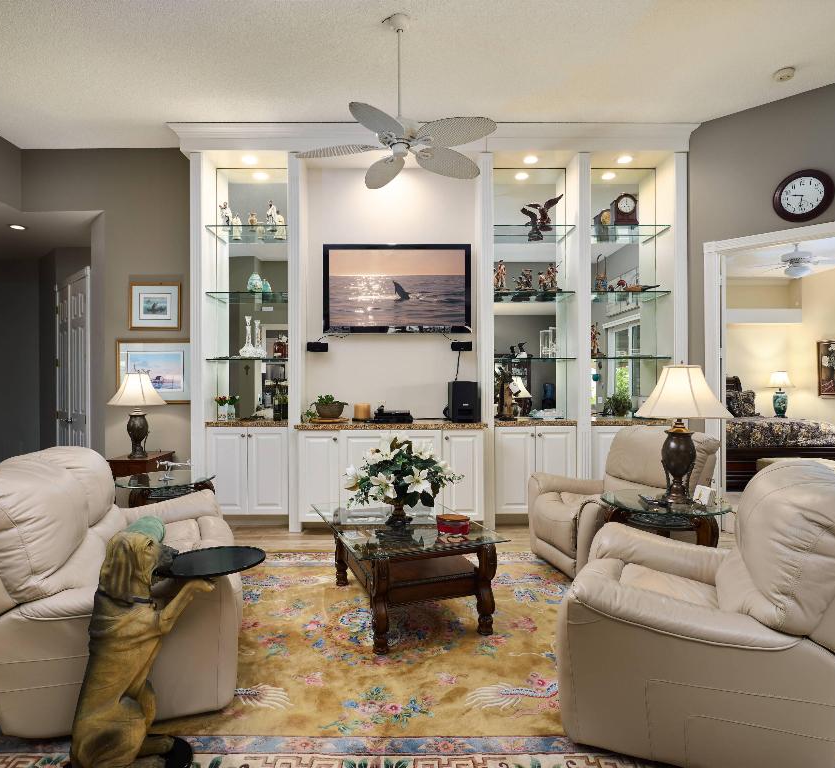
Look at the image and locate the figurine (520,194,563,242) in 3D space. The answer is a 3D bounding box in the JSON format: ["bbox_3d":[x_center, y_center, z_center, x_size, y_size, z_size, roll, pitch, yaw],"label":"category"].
[{"bbox_3d":[1.165,-1.570,4.890,0.340,0.345,0.210,0,0,37],"label":"figurine"}]

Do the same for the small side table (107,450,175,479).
[{"bbox_3d":[-2.376,0.957,4.620,0.350,0.660,0.540,0,0,0],"label":"small side table"}]

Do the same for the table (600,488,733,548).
[{"bbox_3d":[1.340,0.975,2.940,0.680,0.650,0.680,0,0,34],"label":"table"}]

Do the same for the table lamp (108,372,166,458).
[{"bbox_3d":[-2.475,0.272,4.720,0.515,0.740,0.515,0,0,0],"label":"table lamp"}]

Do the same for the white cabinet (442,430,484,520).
[{"bbox_3d":[0.372,0.759,4.410,0.330,0.750,0.025,0,0,0],"label":"white cabinet"}]

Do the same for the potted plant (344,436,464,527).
[{"bbox_3d":[-0.090,0.578,3.200,0.700,0.515,0.600,0,0,0],"label":"potted plant"}]

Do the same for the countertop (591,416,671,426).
[{"bbox_3d":[1.905,0.357,4.900,0.740,0.043,0.290,0,0,-1],"label":"countertop"}]

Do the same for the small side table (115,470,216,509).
[{"bbox_3d":[-1.777,0.975,3.720,0.660,0.630,0.600,0,0,-21],"label":"small side table"}]

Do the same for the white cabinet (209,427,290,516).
[{"bbox_3d":[-1.473,0.757,4.775,0.710,0.765,0.350,0,0,0],"label":"white cabinet"}]

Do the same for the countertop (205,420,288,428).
[{"bbox_3d":[-1.474,0.353,4.745,0.720,0.042,0.340,0,0,0],"label":"countertop"}]

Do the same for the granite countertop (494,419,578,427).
[{"bbox_3d":[1.025,0.348,4.745,0.720,0.042,0.340,0,0,0],"label":"granite countertop"}]

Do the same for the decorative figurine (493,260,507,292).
[{"bbox_3d":[0.745,-0.949,4.740,0.125,0.298,0.115,0,0,0],"label":"decorative figurine"}]

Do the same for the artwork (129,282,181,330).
[{"bbox_3d":[-2.440,-0.725,4.950,0.475,0.455,0.030,0,0,-1],"label":"artwork"}]

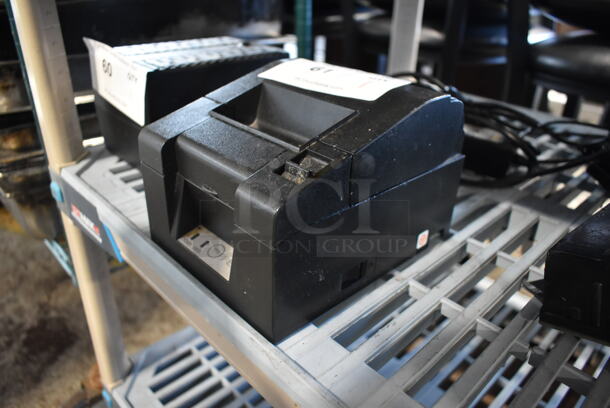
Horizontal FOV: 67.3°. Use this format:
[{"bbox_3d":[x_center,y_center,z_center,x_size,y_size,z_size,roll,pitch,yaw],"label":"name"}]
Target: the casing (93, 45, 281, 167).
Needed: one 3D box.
[{"bbox_3d":[-0.119,-0.110,0.497,0.167,0.108,0.121,-23,38,-40],"label":"casing"}]

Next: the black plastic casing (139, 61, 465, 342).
[{"bbox_3d":[0.005,-0.031,0.342,0.198,0.125,0.146,-22,36,-39],"label":"black plastic casing"}]

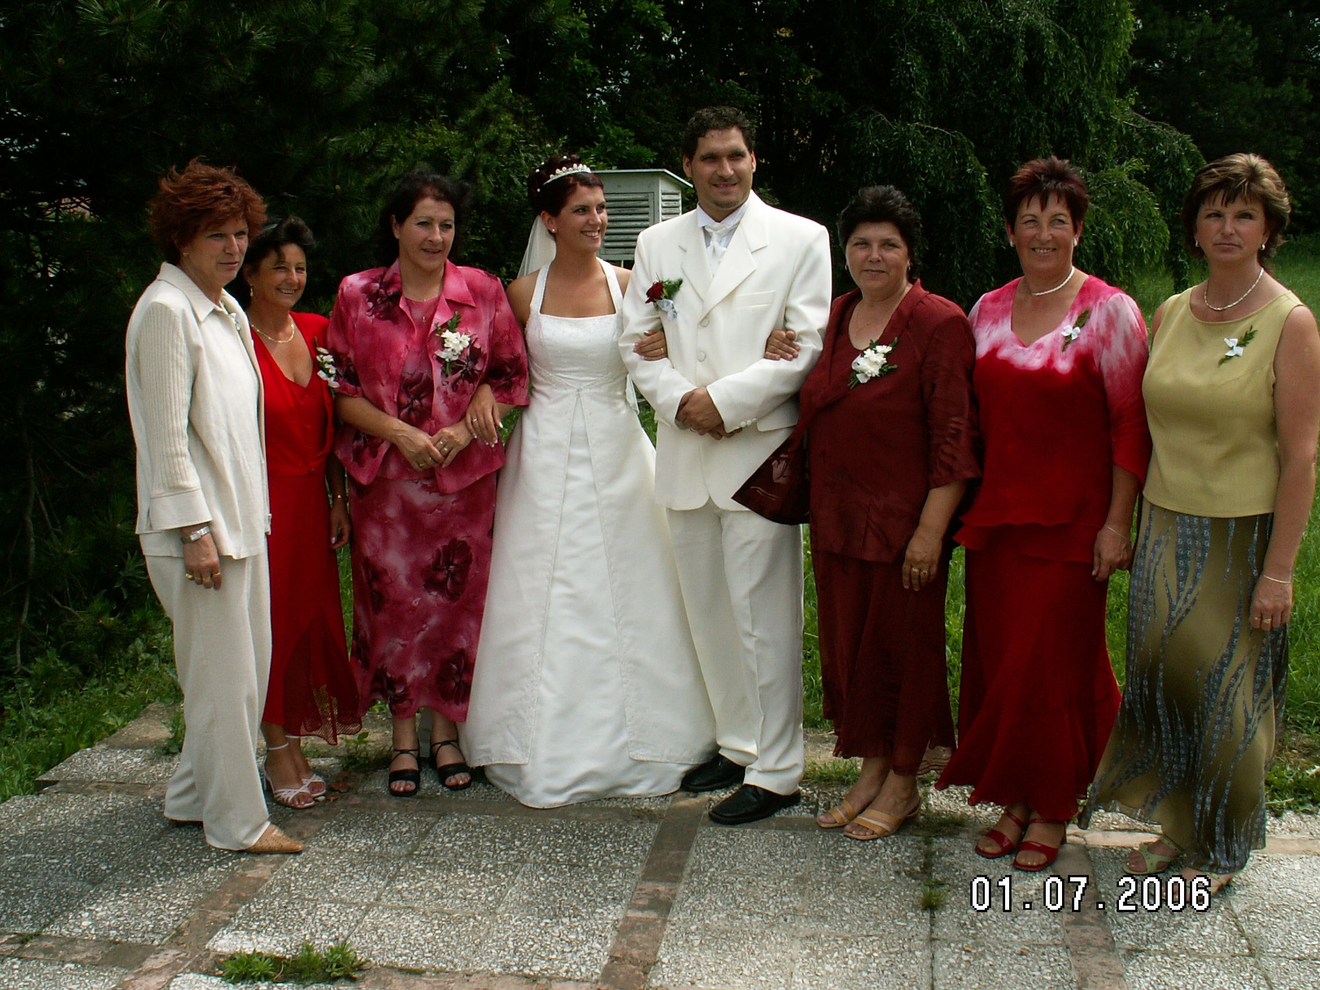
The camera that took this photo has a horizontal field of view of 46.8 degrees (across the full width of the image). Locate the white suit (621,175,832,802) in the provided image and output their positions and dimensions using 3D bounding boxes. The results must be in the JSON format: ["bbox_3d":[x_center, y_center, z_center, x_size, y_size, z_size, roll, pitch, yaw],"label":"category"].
[{"bbox_3d":[0.172,0.020,4.005,0.540,1.604,0.350,4,11,23],"label":"white suit"}]

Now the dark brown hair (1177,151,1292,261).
[{"bbox_3d":[1.314,-0.650,3.480,0.235,0.250,0.250,4,11,24],"label":"dark brown hair"}]

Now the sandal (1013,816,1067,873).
[{"bbox_3d":[0.951,0.860,3.812,0.085,0.095,0.225,7,12,34],"label":"sandal"}]

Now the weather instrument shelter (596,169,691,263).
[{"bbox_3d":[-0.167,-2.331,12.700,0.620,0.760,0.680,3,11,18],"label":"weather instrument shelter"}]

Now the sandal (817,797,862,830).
[{"bbox_3d":[0.513,0.817,4.081,0.230,0.090,0.085,-7,12,-35],"label":"sandal"}]

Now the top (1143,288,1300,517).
[{"bbox_3d":[1.304,-0.222,3.550,0.340,0.530,0.280,6,12,30],"label":"top"}]

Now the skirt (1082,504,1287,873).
[{"bbox_3d":[1.268,0.455,3.673,0.470,0.877,0.420,6,12,31],"label":"skirt"}]

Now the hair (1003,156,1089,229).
[{"bbox_3d":[0.916,-0.712,3.610,0.200,0.190,0.230,3,10,16],"label":"hair"}]

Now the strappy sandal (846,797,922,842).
[{"bbox_3d":[0.593,0.828,3.988,0.235,0.090,0.090,-6,12,-29],"label":"strappy sandal"}]

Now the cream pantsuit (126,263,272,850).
[{"bbox_3d":[-1.150,0.151,3.827,0.360,1.449,0.440,7,12,33],"label":"cream pantsuit"}]

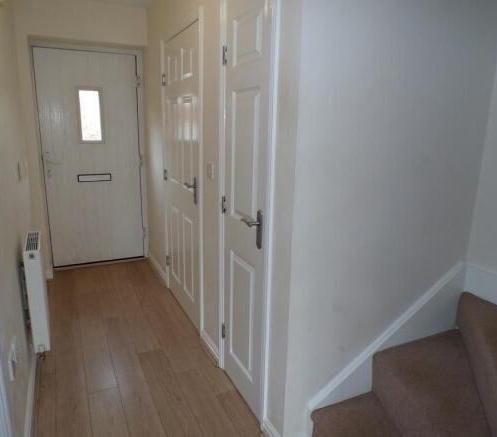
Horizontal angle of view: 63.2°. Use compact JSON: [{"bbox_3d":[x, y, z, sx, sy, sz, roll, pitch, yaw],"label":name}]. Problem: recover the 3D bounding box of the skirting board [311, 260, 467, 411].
[{"bbox_3d":[0.662,0.524,1.887,0.885,0.585,0.030,-5,14,-24],"label":"skirting board"}]

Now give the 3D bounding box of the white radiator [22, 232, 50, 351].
[{"bbox_3d":[-1.253,0.421,2.420,0.075,0.595,0.450,-5,14,-24],"label":"white radiator"}]

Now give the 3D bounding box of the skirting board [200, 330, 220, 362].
[{"bbox_3d":[-0.238,0.797,2.583,0.018,0.076,0.330,-5,14,-24],"label":"skirting board"}]

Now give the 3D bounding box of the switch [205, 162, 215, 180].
[{"bbox_3d":[-0.222,-0.274,2.356,0.014,0.088,0.088,-5,14,-24],"label":"switch"}]

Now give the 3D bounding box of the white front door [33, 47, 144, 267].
[{"bbox_3d":[-1.470,-0.529,3.852,0.868,1.985,0.055,-5,14,-24],"label":"white front door"}]

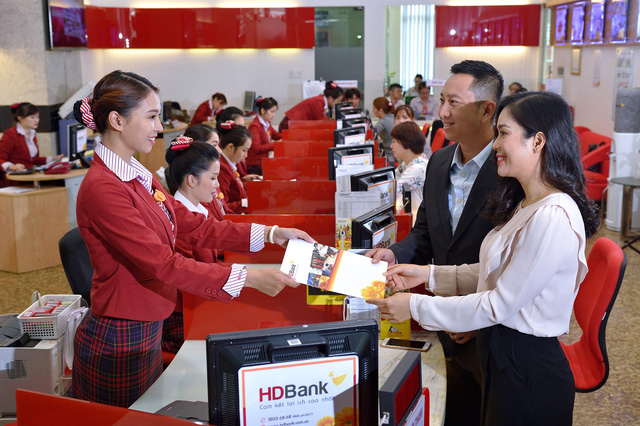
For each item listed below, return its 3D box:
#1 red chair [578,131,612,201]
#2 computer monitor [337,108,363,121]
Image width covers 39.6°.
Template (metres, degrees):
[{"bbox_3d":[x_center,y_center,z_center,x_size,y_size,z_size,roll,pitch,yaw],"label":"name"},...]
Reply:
[{"bbox_3d":[2.720,-0.416,9.582,0.780,0.870,0.820,-6,12,-28],"label":"red chair"},{"bbox_3d":[0.315,-0.851,9.014,0.190,0.390,0.380,9,13,39],"label":"computer monitor"}]

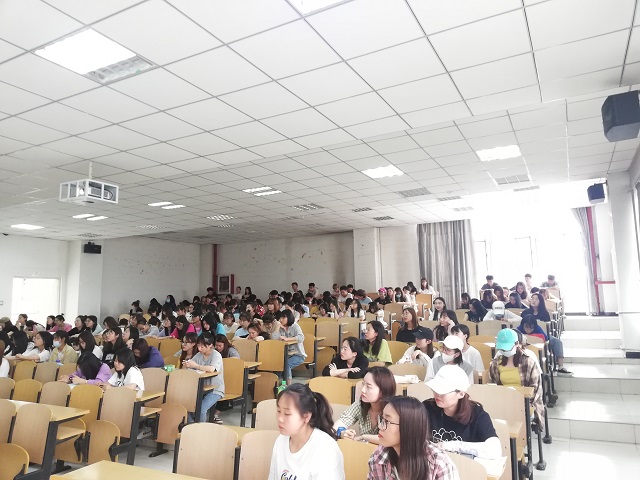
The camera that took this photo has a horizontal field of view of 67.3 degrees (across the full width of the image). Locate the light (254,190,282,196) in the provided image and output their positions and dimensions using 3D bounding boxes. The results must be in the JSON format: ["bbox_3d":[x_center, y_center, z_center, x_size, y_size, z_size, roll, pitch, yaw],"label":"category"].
[{"bbox_3d":[-0.982,-0.917,9.168,0.580,0.080,0.240,-6,-9,27],"label":"light"}]

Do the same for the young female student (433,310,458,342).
[{"bbox_3d":[1.724,1.550,6.462,0.460,1.190,0.700,-9,-10,42],"label":"young female student"}]

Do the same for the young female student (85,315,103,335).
[{"bbox_3d":[-4.615,2.163,9.757,0.470,1.210,0.700,-6,-9,32],"label":"young female student"}]

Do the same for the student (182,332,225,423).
[{"bbox_3d":[-1.455,1.769,6.007,0.480,1.200,0.700,-8,-10,39],"label":"student"}]

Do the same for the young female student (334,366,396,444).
[{"bbox_3d":[0.272,1.328,2.842,0.460,1.140,0.680,-7,-9,37],"label":"young female student"}]

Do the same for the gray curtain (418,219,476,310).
[{"bbox_3d":[3.785,0.868,14.393,1.680,2.820,0.200,-6,-9,27],"label":"gray curtain"}]

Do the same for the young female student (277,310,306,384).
[{"bbox_3d":[-0.367,1.646,7.082,0.440,1.210,0.680,-8,-10,39],"label":"young female student"}]

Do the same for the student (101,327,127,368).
[{"bbox_3d":[-2.730,1.783,6.295,0.440,1.200,0.670,-7,-9,35],"label":"student"}]

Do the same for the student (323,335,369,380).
[{"bbox_3d":[0.276,1.521,4.684,0.470,1.130,0.700,-7,-9,35],"label":"student"}]

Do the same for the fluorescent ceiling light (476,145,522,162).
[{"bbox_3d":[2.640,-1.290,7.082,0.600,0.070,0.600,-6,-8,27],"label":"fluorescent ceiling light"}]

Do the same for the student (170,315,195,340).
[{"bbox_3d":[-2.446,1.909,8.273,0.500,1.220,0.700,-7,-9,32],"label":"student"}]

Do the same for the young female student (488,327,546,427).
[{"bbox_3d":[1.681,1.418,4.155,0.500,1.260,0.720,-6,-8,27],"label":"young female student"}]

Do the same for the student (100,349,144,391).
[{"bbox_3d":[-2.338,1.846,5.557,0.480,1.160,0.700,-6,-9,32],"label":"student"}]

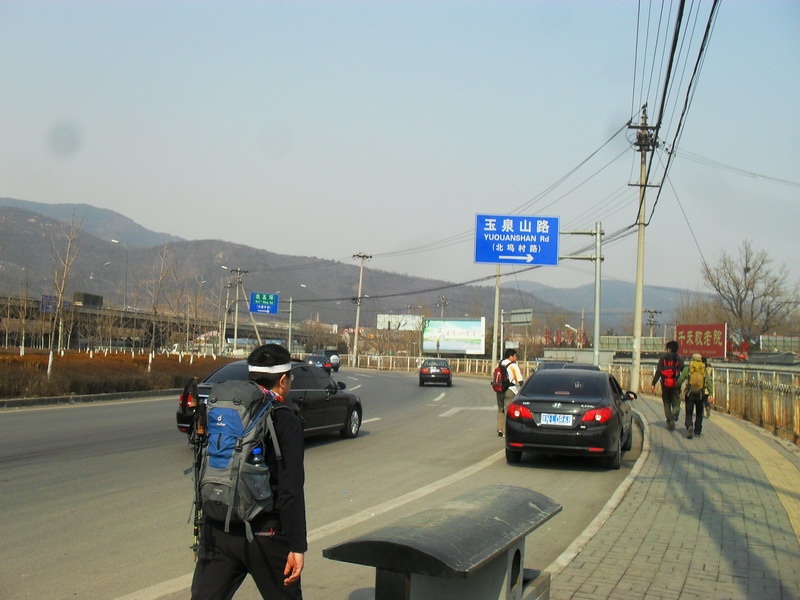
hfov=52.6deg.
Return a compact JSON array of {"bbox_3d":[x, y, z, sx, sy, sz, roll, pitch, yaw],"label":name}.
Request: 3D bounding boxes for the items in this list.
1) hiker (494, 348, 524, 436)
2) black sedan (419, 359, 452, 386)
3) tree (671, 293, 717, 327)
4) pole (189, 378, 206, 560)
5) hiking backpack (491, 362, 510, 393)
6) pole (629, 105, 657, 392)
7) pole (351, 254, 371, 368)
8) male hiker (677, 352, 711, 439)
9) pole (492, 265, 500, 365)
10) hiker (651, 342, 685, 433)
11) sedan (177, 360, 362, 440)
[{"bbox_3d":[2.213,1.870,16.350,0.500,1.740,0.520,5,-5,-42],"label":"hiker"},{"bbox_3d":[1.970,3.920,44.000,1.690,1.420,4.400,2,-4,3],"label":"black sedan"},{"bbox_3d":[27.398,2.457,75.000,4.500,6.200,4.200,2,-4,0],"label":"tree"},{"bbox_3d":[-0.851,0.712,3.400,0.080,0.760,0.070,-2,-5,25],"label":"pole"},{"bbox_3d":[2.000,1.543,16.100,0.340,0.580,0.270,-2,-5,45],"label":"hiking backpack"},{"bbox_3d":[9.046,-1.929,30.300,1.150,10.700,0.700,2,-4,10],"label":"pole"},{"bbox_3d":[-3.614,0.869,74.000,1.600,10.300,0.400,4,-4,0],"label":"pole"},{"bbox_3d":[5.588,1.828,15.400,0.620,1.620,0.500,1,-4,14],"label":"male hiker"},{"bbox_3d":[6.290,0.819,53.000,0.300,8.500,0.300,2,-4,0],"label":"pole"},{"bbox_3d":[5.390,1.723,16.300,0.660,1.770,0.500,1,-4,14],"label":"hiker"},{"bbox_3d":[-2.150,1.920,15.000,1.790,1.460,4.750,1,-4,17],"label":"sedan"}]

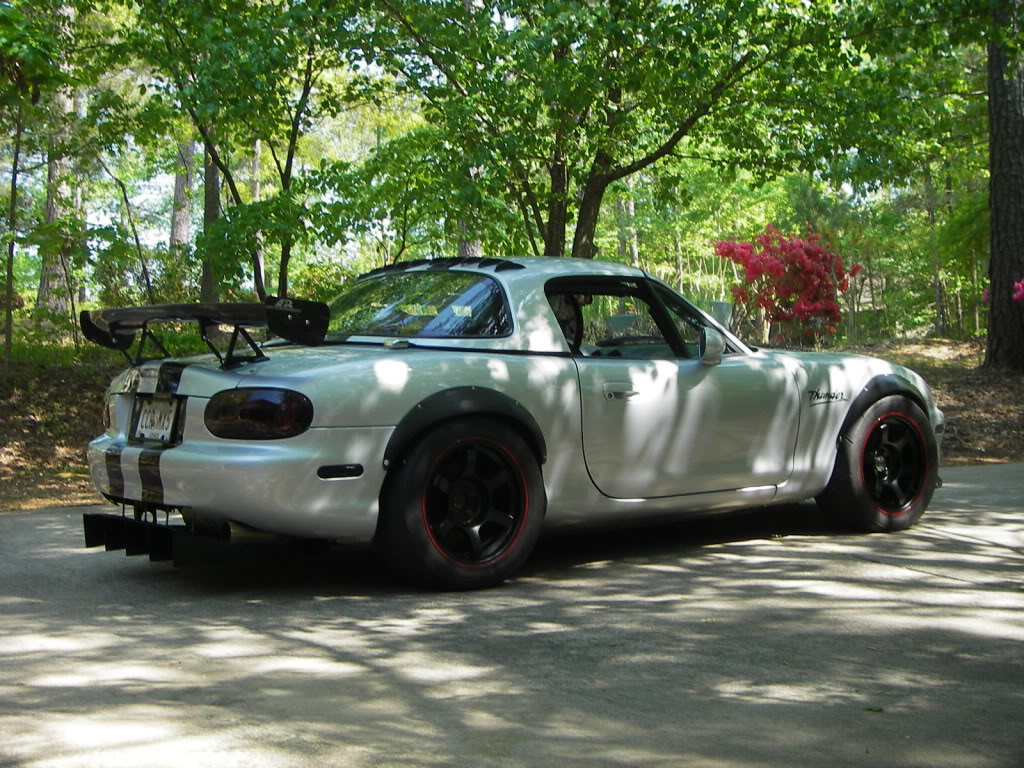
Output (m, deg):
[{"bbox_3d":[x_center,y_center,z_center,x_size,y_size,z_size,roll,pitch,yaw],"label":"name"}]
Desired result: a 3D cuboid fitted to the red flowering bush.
[{"bbox_3d":[3.369,-1.182,17.300,1.720,1.460,1.550,0,2,11],"label":"red flowering bush"}]

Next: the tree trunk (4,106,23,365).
[{"bbox_3d":[-4.033,-1.203,11.500,0.130,2.100,0.120,-1,2,0],"label":"tree trunk"}]

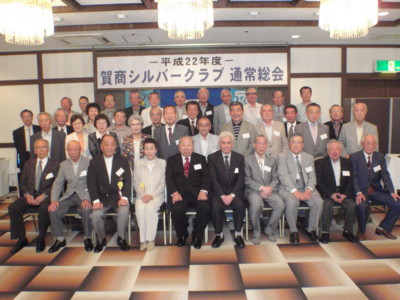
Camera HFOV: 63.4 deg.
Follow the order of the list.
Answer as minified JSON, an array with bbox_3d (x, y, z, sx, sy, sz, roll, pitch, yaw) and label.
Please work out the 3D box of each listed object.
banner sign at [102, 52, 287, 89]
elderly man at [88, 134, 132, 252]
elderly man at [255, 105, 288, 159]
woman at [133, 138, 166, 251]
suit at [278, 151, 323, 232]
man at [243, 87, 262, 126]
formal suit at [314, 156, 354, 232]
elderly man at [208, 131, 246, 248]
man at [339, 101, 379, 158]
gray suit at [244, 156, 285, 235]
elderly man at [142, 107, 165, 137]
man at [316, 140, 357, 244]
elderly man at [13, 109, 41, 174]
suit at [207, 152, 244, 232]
[{"bbox_3d":[-0.147,-1.477,6.124,3.568,0.607,0.050,-1,6,0],"label":"banner sign"},{"bbox_3d":[-1.084,0.473,3.999,0.540,1.300,0.800,-2,6,-10],"label":"elderly man"},{"bbox_3d":[1.011,0.172,4.746,0.500,1.664,0.300,0,6,6],"label":"elderly man"},{"bbox_3d":[-0.589,0.493,3.970,0.430,1.255,0.680,-2,6,-4],"label":"woman"},{"bbox_3d":[1.272,0.507,4.141,0.519,0.971,0.620,0,6,7],"label":"suit"},{"bbox_3d":[0.865,-0.162,5.308,0.480,1.671,0.300,-1,6,5],"label":"man"},{"bbox_3d":[1.708,0.551,4.079,0.510,0.880,0.660,1,6,16],"label":"formal suit"},{"bbox_3d":[0.338,0.441,3.963,0.480,1.323,0.700,-1,6,3],"label":"elderly man"},{"bbox_3d":[2.233,0.167,4.584,0.520,1.664,0.310,0,6,14],"label":"man"},{"bbox_3d":[0.818,0.552,4.153,0.472,0.958,0.620,-1,6,4],"label":"gray suit"},{"bbox_3d":[-0.648,0.181,4.995,0.480,1.676,0.300,-2,6,-4],"label":"elderly man"},{"bbox_3d":[1.652,0.459,3.942,0.500,1.144,0.800,1,7,17],"label":"man"},{"bbox_3d":[-2.708,0.184,5.246,0.500,1.680,0.300,-3,6,-15],"label":"elderly man"},{"bbox_3d":[0.326,0.500,3.999,0.470,0.959,0.580,-1,6,3],"label":"suit"}]

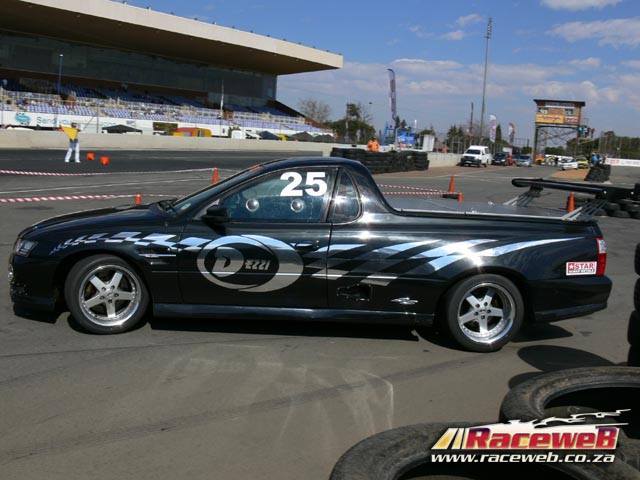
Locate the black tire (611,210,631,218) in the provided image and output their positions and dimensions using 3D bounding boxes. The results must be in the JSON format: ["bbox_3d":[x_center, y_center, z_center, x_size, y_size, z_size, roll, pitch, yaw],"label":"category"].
[{"bbox_3d":[8.135,-0.717,17.490,0.560,0.190,0.560,4,9,-1],"label":"black tire"}]

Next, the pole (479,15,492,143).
[{"bbox_3d":[26.415,-24.160,103.283,1.000,22.200,1.800,10,11,34],"label":"pole"}]

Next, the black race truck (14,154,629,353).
[{"bbox_3d":[0.015,-0.024,5.736,5.080,1.450,1.860,3,9,-3],"label":"black race truck"}]

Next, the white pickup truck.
[{"bbox_3d":[13.556,-7.210,55.861,1.750,1.820,5.000,8,10,24],"label":"white pickup truck"}]

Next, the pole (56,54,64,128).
[{"bbox_3d":[-21.178,-11.464,52.466,0.400,6.900,0.300,10,11,34],"label":"pole"}]

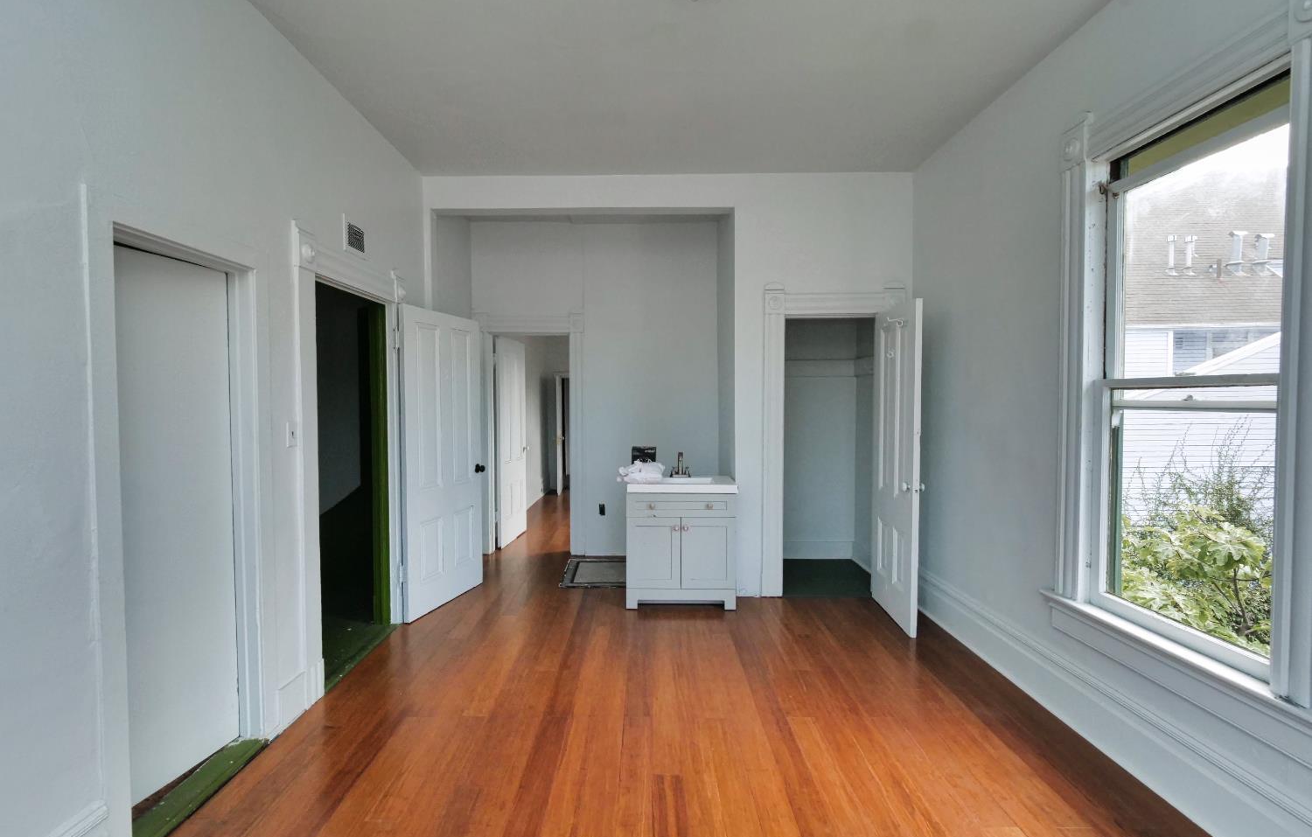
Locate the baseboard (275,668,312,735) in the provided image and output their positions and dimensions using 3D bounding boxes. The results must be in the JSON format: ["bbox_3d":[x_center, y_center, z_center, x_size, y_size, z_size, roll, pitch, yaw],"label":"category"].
[{"bbox_3d":[-1.645,1.280,2.395,0.030,0.198,0.228,0,2,0],"label":"baseboard"}]

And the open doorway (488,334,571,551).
[{"bbox_3d":[-1.197,0.256,5.072,0.782,2.089,0.148,0,2,0],"label":"open doorway"}]

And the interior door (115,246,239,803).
[{"bbox_3d":[-1.830,0.392,1.948,0.045,1.980,0.604,0,2,7],"label":"interior door"}]

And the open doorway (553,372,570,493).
[{"bbox_3d":[-1.299,0.212,8.913,0.792,1.960,0.139,0,2,0],"label":"open doorway"}]

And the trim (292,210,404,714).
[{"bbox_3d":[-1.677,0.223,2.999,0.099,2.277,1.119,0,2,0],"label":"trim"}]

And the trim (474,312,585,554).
[{"bbox_3d":[-1.187,0.153,5.050,1.030,2.297,0.109,0,2,0],"label":"trim"}]

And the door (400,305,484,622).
[{"bbox_3d":[-1.515,0.293,3.824,0.045,2.064,0.812,0,2,15],"label":"door"}]

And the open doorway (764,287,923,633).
[{"bbox_3d":[1.315,0.191,3.577,1.059,2.287,0.752,0,2,0],"label":"open doorway"}]

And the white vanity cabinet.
[{"bbox_3d":[0.180,0.890,3.923,0.777,0.876,0.475,0,2,0],"label":"white vanity cabinet"}]

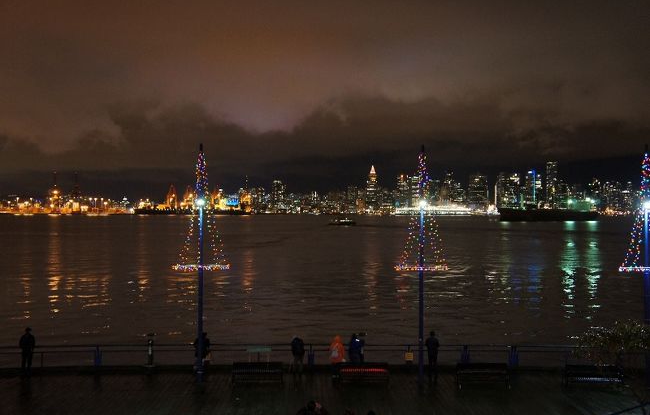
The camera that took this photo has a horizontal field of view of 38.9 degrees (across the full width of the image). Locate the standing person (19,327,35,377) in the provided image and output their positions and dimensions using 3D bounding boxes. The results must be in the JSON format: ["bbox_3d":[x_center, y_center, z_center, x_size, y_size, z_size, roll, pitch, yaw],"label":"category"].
[{"bbox_3d":[-11.000,5.352,34.003,0.540,1.780,0.360,0,0,-6],"label":"standing person"}]

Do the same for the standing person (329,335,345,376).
[{"bbox_3d":[0.441,5.536,34.803,0.560,1.570,0.450,0,0,0],"label":"standing person"}]

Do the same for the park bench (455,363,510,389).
[{"bbox_3d":[5.676,6.006,32.902,1.840,0.810,0.600,0,0,1],"label":"park bench"}]

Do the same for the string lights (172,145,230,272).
[{"bbox_3d":[-4.441,0.000,33.100,2.050,4.550,2.050,0,0,0],"label":"string lights"}]

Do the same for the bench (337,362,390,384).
[{"bbox_3d":[1.379,5.951,33.202,1.840,0.810,0.600,0,0,0],"label":"bench"}]

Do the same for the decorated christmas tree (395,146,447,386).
[{"bbox_3d":[3.488,2.086,33.100,1.900,8.500,1.900,0,0,0],"label":"decorated christmas tree"}]

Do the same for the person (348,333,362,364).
[{"bbox_3d":[1.125,5.539,34.903,0.530,1.570,0.450,0,0,14],"label":"person"}]

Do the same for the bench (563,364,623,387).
[{"bbox_3d":[9.530,6.004,32.801,1.840,0.810,0.600,0,0,2],"label":"bench"}]

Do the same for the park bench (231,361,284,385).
[{"bbox_3d":[-2.387,5.929,33.052,1.840,0.810,0.600,0,0,-1],"label":"park bench"}]

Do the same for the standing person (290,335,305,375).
[{"bbox_3d":[-1.034,5.565,34.803,0.500,1.520,0.500,0,0,-1],"label":"standing person"}]

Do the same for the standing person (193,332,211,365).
[{"bbox_3d":[-4.617,5.471,34.603,0.560,1.650,0.420,0,0,0],"label":"standing person"}]

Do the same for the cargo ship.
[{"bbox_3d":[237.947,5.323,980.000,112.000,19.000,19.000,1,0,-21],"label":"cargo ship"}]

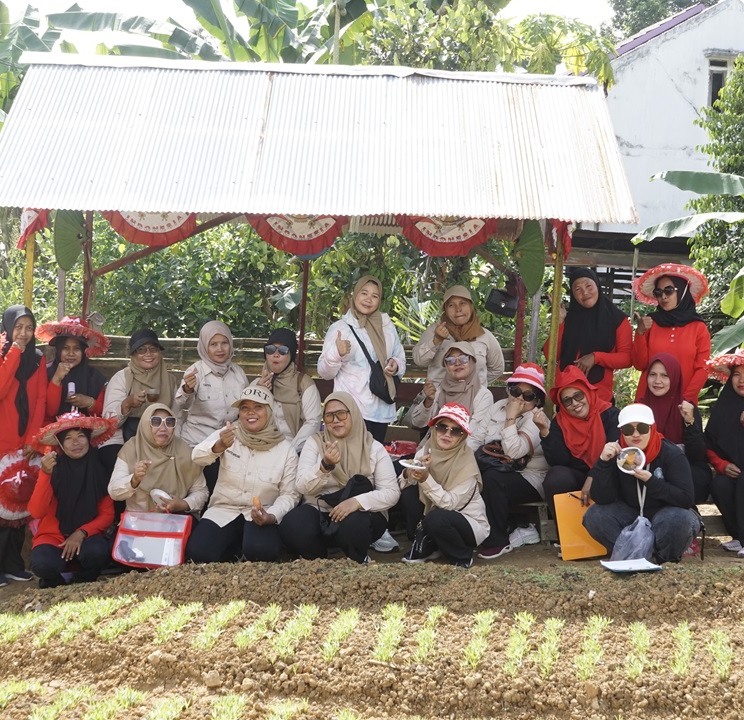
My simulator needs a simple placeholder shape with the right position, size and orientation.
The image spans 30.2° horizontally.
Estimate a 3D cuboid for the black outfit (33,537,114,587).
[{"bbox_3d":[-1.595,1.047,7.350,0.430,0.330,0.460,1,2,-6],"label":"black outfit"}]

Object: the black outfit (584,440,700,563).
[{"bbox_3d":[1.441,0.754,7.350,0.600,0.610,0.580,1,2,10],"label":"black outfit"}]

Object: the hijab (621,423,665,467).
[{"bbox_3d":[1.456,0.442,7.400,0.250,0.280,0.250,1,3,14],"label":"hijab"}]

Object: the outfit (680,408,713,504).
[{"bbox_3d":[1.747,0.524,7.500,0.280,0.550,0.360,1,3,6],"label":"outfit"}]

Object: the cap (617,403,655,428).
[{"bbox_3d":[1.333,0.285,6.970,0.180,0.140,0.250,0,4,11],"label":"cap"}]

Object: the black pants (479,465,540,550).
[{"bbox_3d":[0.853,0.882,8.200,0.400,0.520,0.520,4,4,44],"label":"black pants"}]

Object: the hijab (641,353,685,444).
[{"bbox_3d":[1.653,0.219,7.850,0.280,0.530,0.270,1,3,11],"label":"hijab"}]

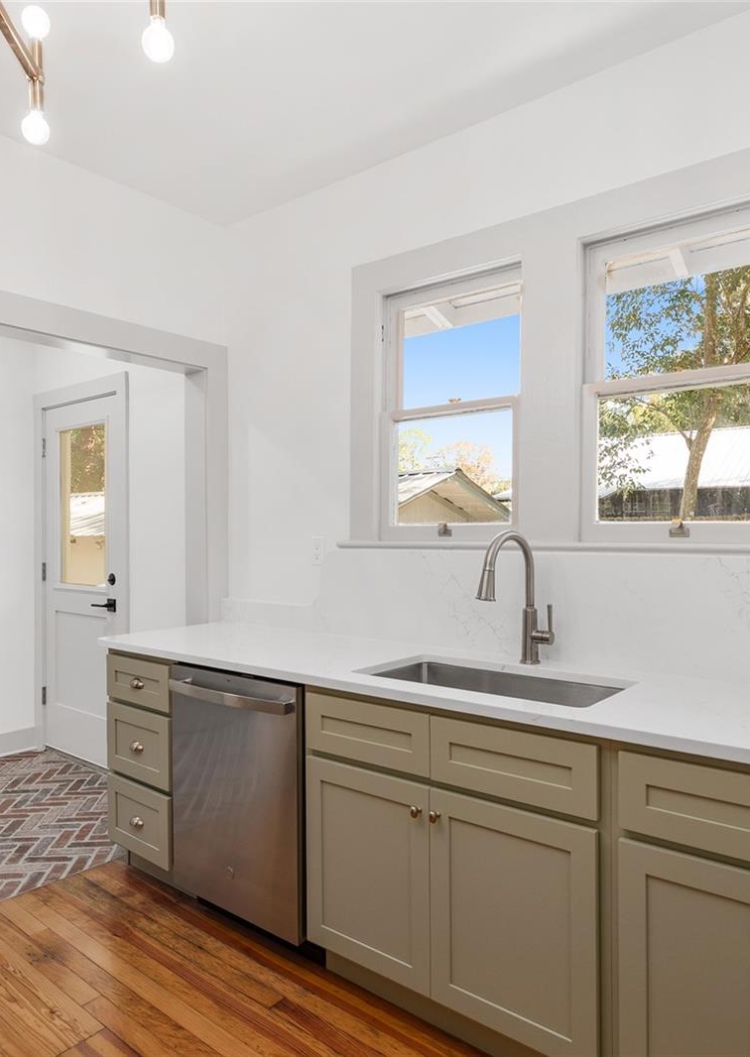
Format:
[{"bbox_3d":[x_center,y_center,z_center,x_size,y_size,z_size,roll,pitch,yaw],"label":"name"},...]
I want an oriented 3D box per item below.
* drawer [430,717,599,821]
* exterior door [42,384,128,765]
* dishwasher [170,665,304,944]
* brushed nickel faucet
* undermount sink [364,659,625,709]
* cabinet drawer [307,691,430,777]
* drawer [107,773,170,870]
[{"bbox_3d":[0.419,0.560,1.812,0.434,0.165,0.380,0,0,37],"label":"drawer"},{"bbox_3d":[-1.691,0.298,4.038,0.770,2.040,0.060,0,0,37],"label":"exterior door"},{"bbox_3d":[-0.299,0.872,2.472,0.598,0.800,0.620,0,0,37],"label":"dishwasher"},{"bbox_3d":[0.423,0.217,2.130,0.280,0.410,0.110,0,0,-43],"label":"brushed nickel faucet"},{"bbox_3d":[0.328,0.560,1.987,0.756,0.220,0.395,0,0,37],"label":"undermount sink"},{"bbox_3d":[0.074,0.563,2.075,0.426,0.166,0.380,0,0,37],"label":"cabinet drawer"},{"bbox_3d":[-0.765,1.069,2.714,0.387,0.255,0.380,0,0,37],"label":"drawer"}]

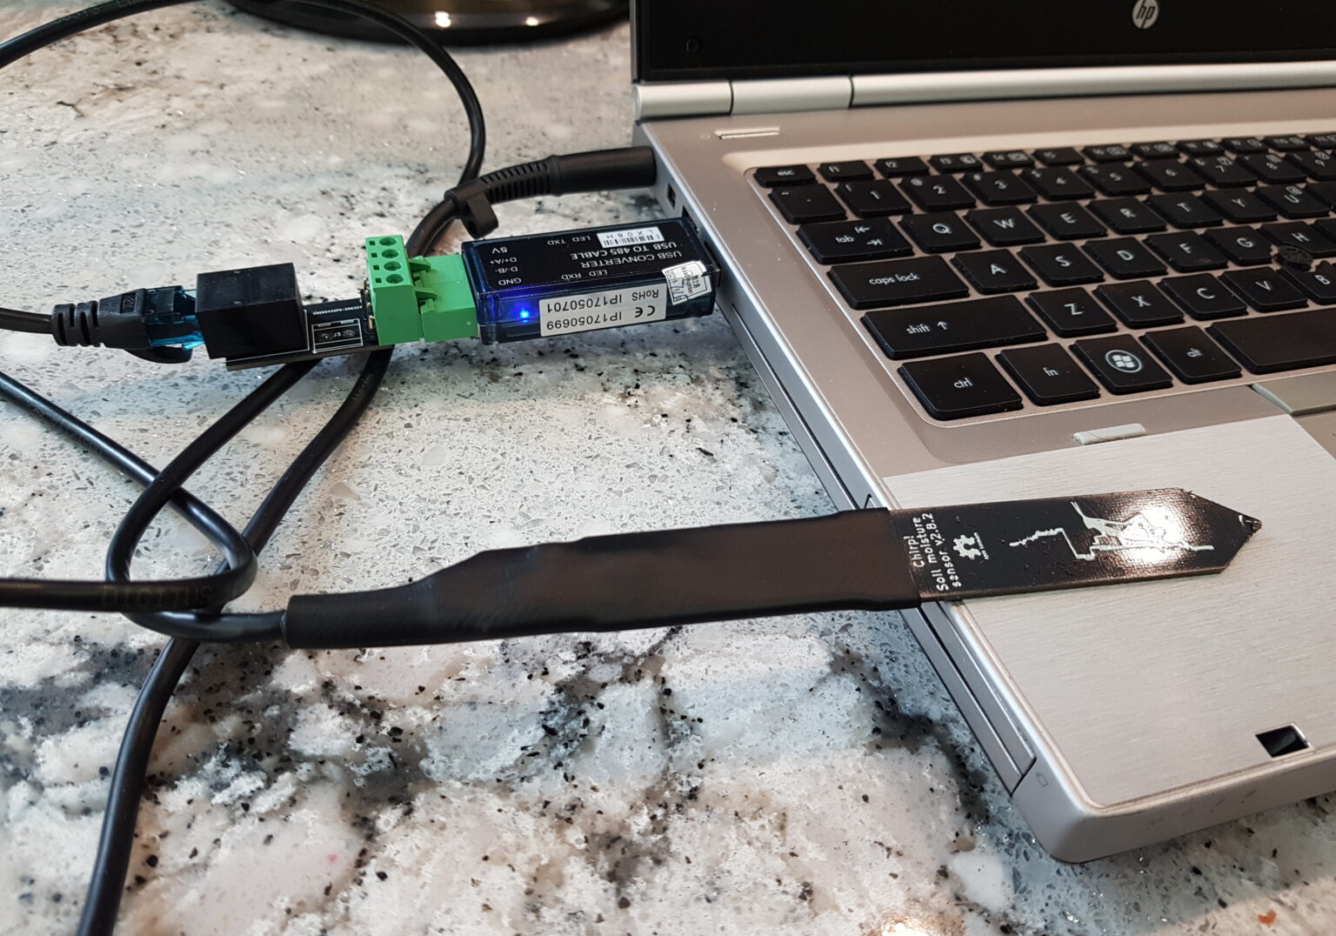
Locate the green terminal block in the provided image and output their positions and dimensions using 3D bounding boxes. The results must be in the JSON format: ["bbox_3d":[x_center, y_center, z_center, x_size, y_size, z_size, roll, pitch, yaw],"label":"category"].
[{"bbox_3d":[-0.055,-0.041,0.224,0.021,0.015,0.022,-9,45,-17],"label":"green terminal block"}]

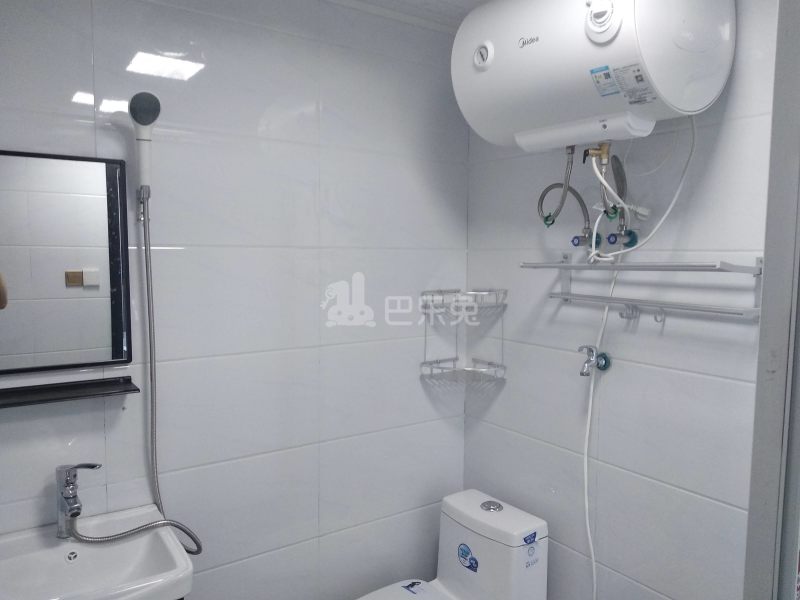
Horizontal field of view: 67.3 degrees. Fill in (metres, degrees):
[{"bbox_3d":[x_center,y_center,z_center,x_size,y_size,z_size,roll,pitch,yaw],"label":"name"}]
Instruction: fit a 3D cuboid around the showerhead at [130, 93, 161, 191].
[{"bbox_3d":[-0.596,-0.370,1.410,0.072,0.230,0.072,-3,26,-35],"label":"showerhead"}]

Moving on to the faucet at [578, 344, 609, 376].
[{"bbox_3d":[0.531,0.168,1.660,0.100,0.090,0.050,-3,6,-35],"label":"faucet"}]

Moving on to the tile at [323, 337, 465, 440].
[{"bbox_3d":[-0.010,0.280,2.012,0.595,0.300,0.010,-3,6,-35],"label":"tile"}]

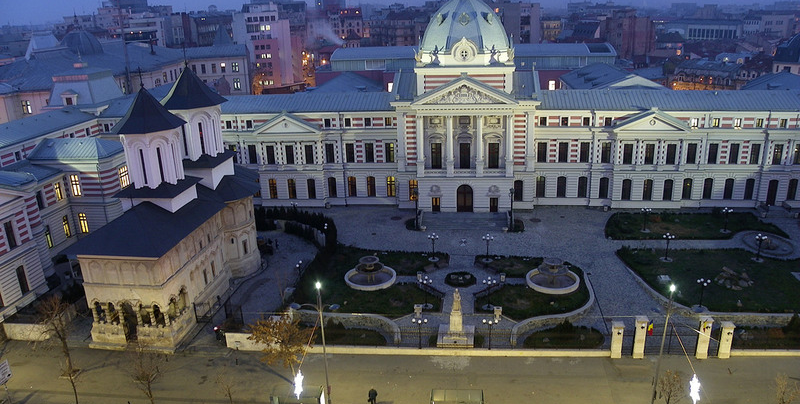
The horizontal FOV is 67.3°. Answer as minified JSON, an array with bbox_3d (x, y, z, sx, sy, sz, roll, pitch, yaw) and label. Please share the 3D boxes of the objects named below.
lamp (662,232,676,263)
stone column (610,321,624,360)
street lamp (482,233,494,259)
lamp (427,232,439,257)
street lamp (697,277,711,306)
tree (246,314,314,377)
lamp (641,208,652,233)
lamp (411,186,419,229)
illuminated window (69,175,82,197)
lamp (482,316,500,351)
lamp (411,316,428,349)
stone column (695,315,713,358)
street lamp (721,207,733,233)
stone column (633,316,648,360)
[{"bbox_3d":[33.119,5.641,74.357,1.400,3.200,1.400,0,18,6],"label":"lamp"},{"bbox_3d":[19.544,12.419,54.141,1.100,3.290,1.100,0,19,5],"label":"stone column"},{"bbox_3d":[10.852,5.680,73.621,1.400,3.250,1.400,0,19,5],"label":"street lamp"},{"bbox_3d":[4.316,5.868,76.720,1.400,3.200,1.400,0,18,6],"label":"lamp"},{"bbox_3d":[31.541,9.507,62.619,1.400,3.200,1.400,0,18,6],"label":"street lamp"},{"bbox_3d":[-9.988,12.951,51.241,5.700,6.400,5.300,0,18,6],"label":"tree"},{"bbox_3d":[34.362,2.484,83.949,1.400,3.200,1.400,0,18,6],"label":"lamp"},{"bbox_3d":[2.351,1.000,86.818,0.750,6.350,0.750,0,18,6],"label":"lamp"},{"bbox_3d":[-42.686,-2.105,79.045,1.464,2.929,0.253,0,19,5],"label":"illuminated window"},{"bbox_3d":[8.207,12.129,54.837,1.380,3.150,0.650,0,18,6],"label":"lamp"},{"bbox_3d":[1.880,12.416,55.873,1.450,3.350,1.450,0,19,5],"label":"lamp"},{"bbox_3d":[27.045,12.117,53.552,1.100,3.770,1.100,0,19,5],"label":"stone column"},{"bbox_3d":[45.078,2.497,82.769,1.400,3.200,1.400,0,18,6],"label":"street lamp"},{"bbox_3d":[20.912,11.723,52.382,1.010,3.798,1.010,0,19,5],"label":"stone column"}]

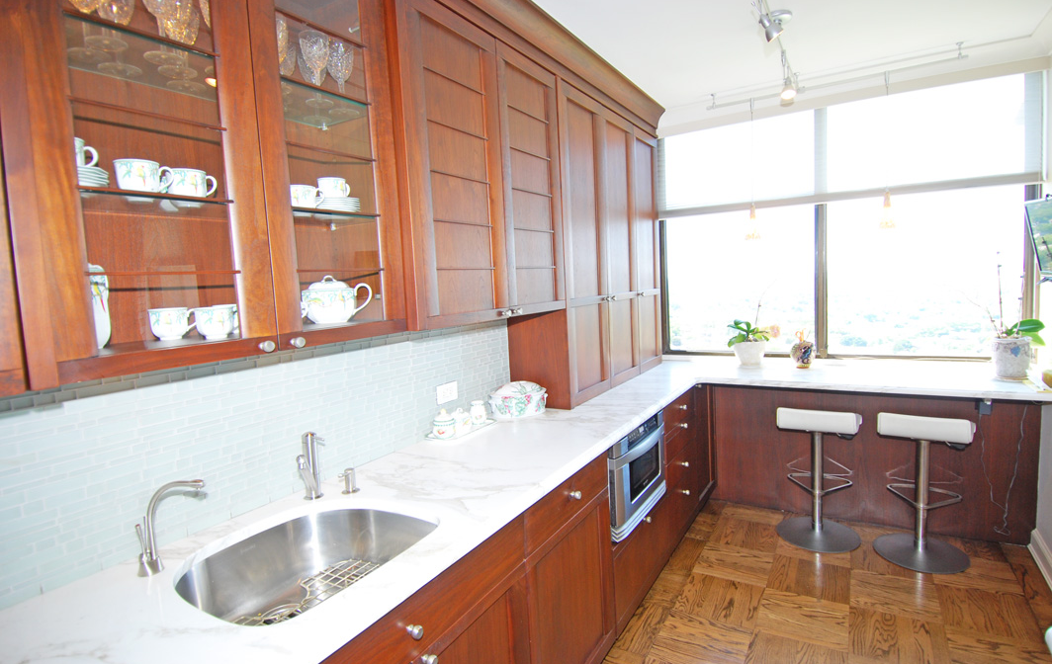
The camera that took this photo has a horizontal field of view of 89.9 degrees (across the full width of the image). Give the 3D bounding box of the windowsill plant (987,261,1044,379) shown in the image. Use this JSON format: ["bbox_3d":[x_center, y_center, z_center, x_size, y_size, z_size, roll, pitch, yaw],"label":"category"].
[{"bbox_3d":[2.313,-0.062,2.494,0.230,0.560,0.190,1,6,32],"label":"windowsill plant"}]

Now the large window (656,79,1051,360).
[{"bbox_3d":[1.686,-0.549,3.017,1.840,1.400,0.100,0,6,30],"label":"large window"}]

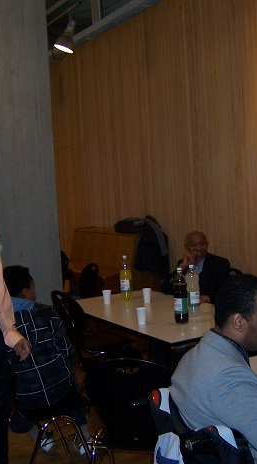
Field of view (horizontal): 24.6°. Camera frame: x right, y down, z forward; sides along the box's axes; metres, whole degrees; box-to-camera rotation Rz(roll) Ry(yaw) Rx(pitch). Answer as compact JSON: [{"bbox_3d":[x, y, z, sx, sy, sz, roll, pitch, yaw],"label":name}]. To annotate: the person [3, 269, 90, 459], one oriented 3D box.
[{"bbox_3d":[-0.468,0.755,3.280,0.440,1.190,0.600,-2,5,20],"label":"person"}]

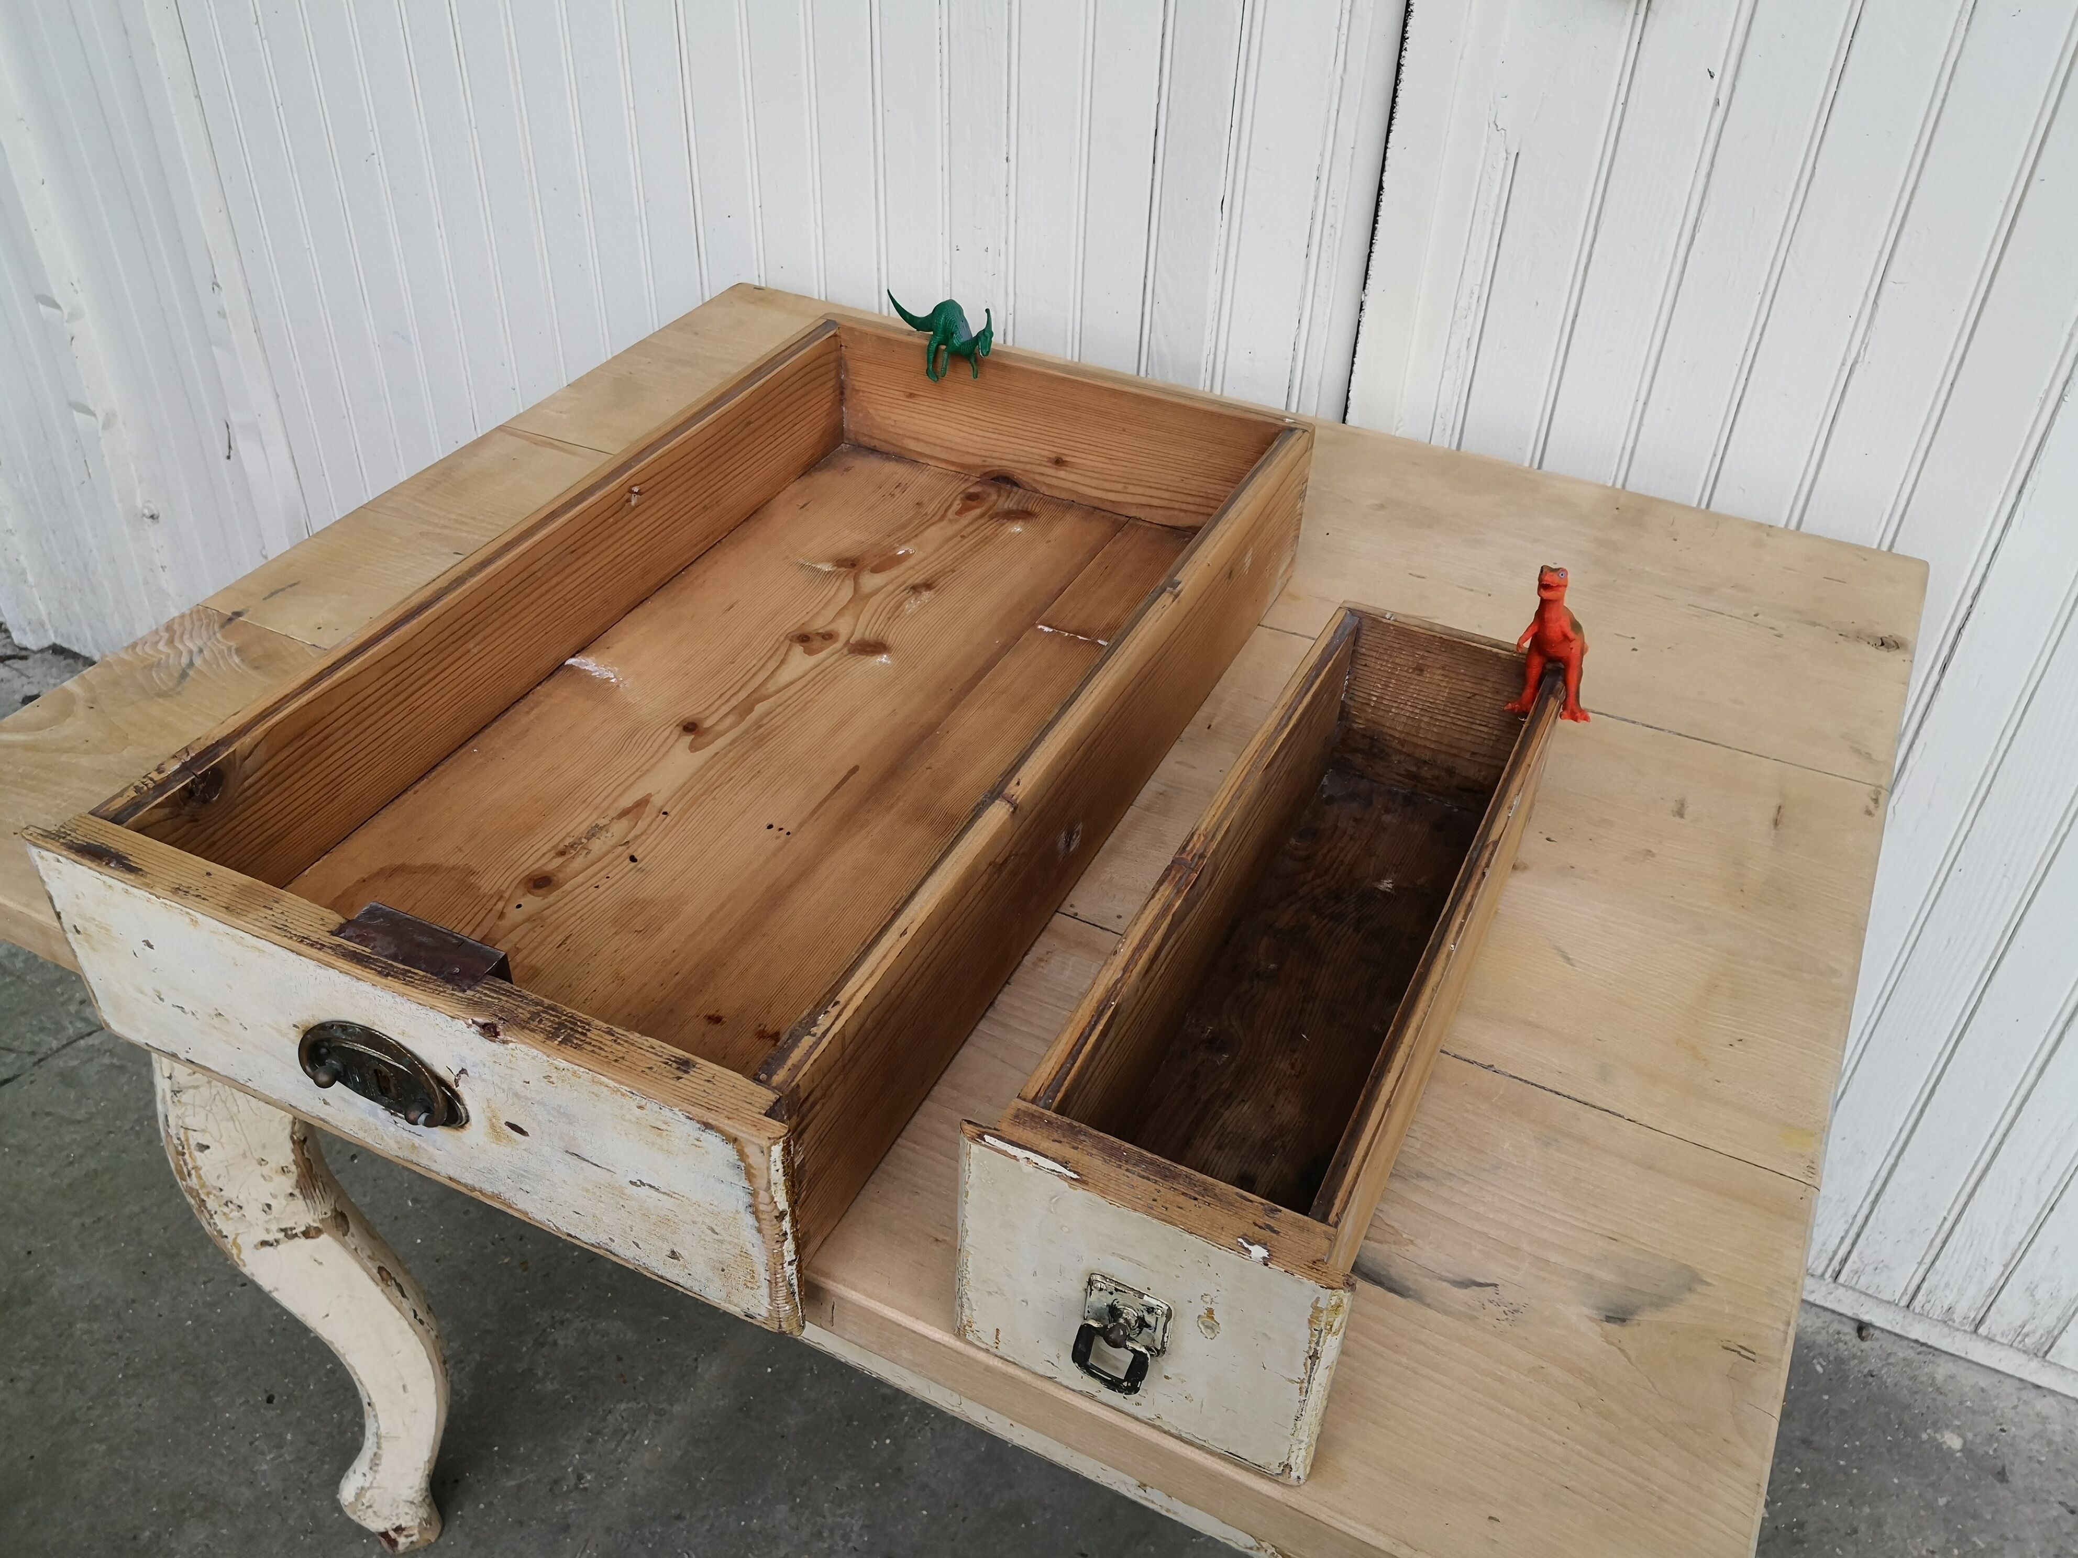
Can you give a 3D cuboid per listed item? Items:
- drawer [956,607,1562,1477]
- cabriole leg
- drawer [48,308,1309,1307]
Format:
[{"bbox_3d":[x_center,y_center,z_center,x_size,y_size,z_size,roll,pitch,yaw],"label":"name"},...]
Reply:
[{"bbox_3d":[0.130,0.088,0.766,0.151,0.132,0.421,18,41,20],"label":"drawer"},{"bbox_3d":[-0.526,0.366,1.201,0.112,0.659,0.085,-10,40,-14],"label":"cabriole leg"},{"bbox_3d":[-0.138,-0.058,0.972,0.411,0.125,0.689,17,41,19],"label":"drawer"}]

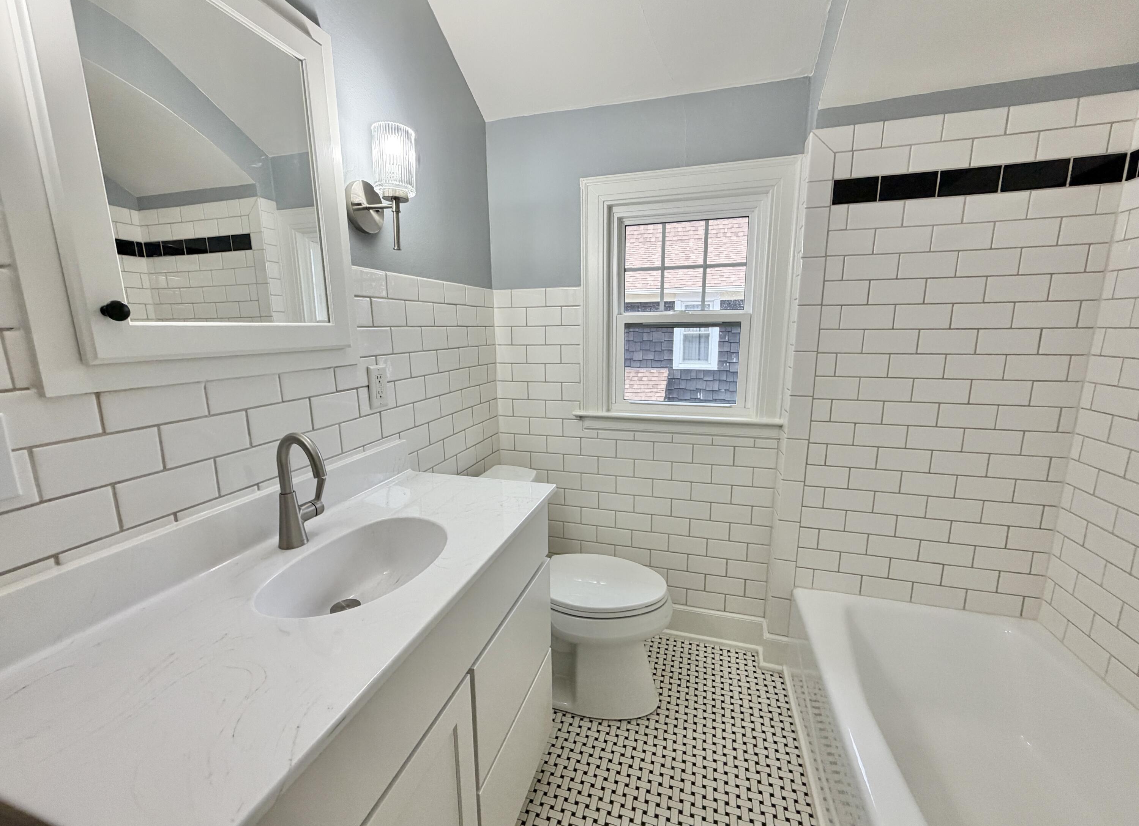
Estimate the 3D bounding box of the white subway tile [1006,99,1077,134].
[{"bbox_3d":[1.341,-0.840,1.310,0.155,0.068,0.009,2,11,16],"label":"white subway tile"}]

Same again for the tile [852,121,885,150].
[{"bbox_3d":[0.923,-0.854,1.424,0.076,0.071,0.008,2,11,17],"label":"tile"}]

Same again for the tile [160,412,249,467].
[{"bbox_3d":[-0.664,0.046,0.845,0.009,0.074,0.153,2,11,16],"label":"tile"}]

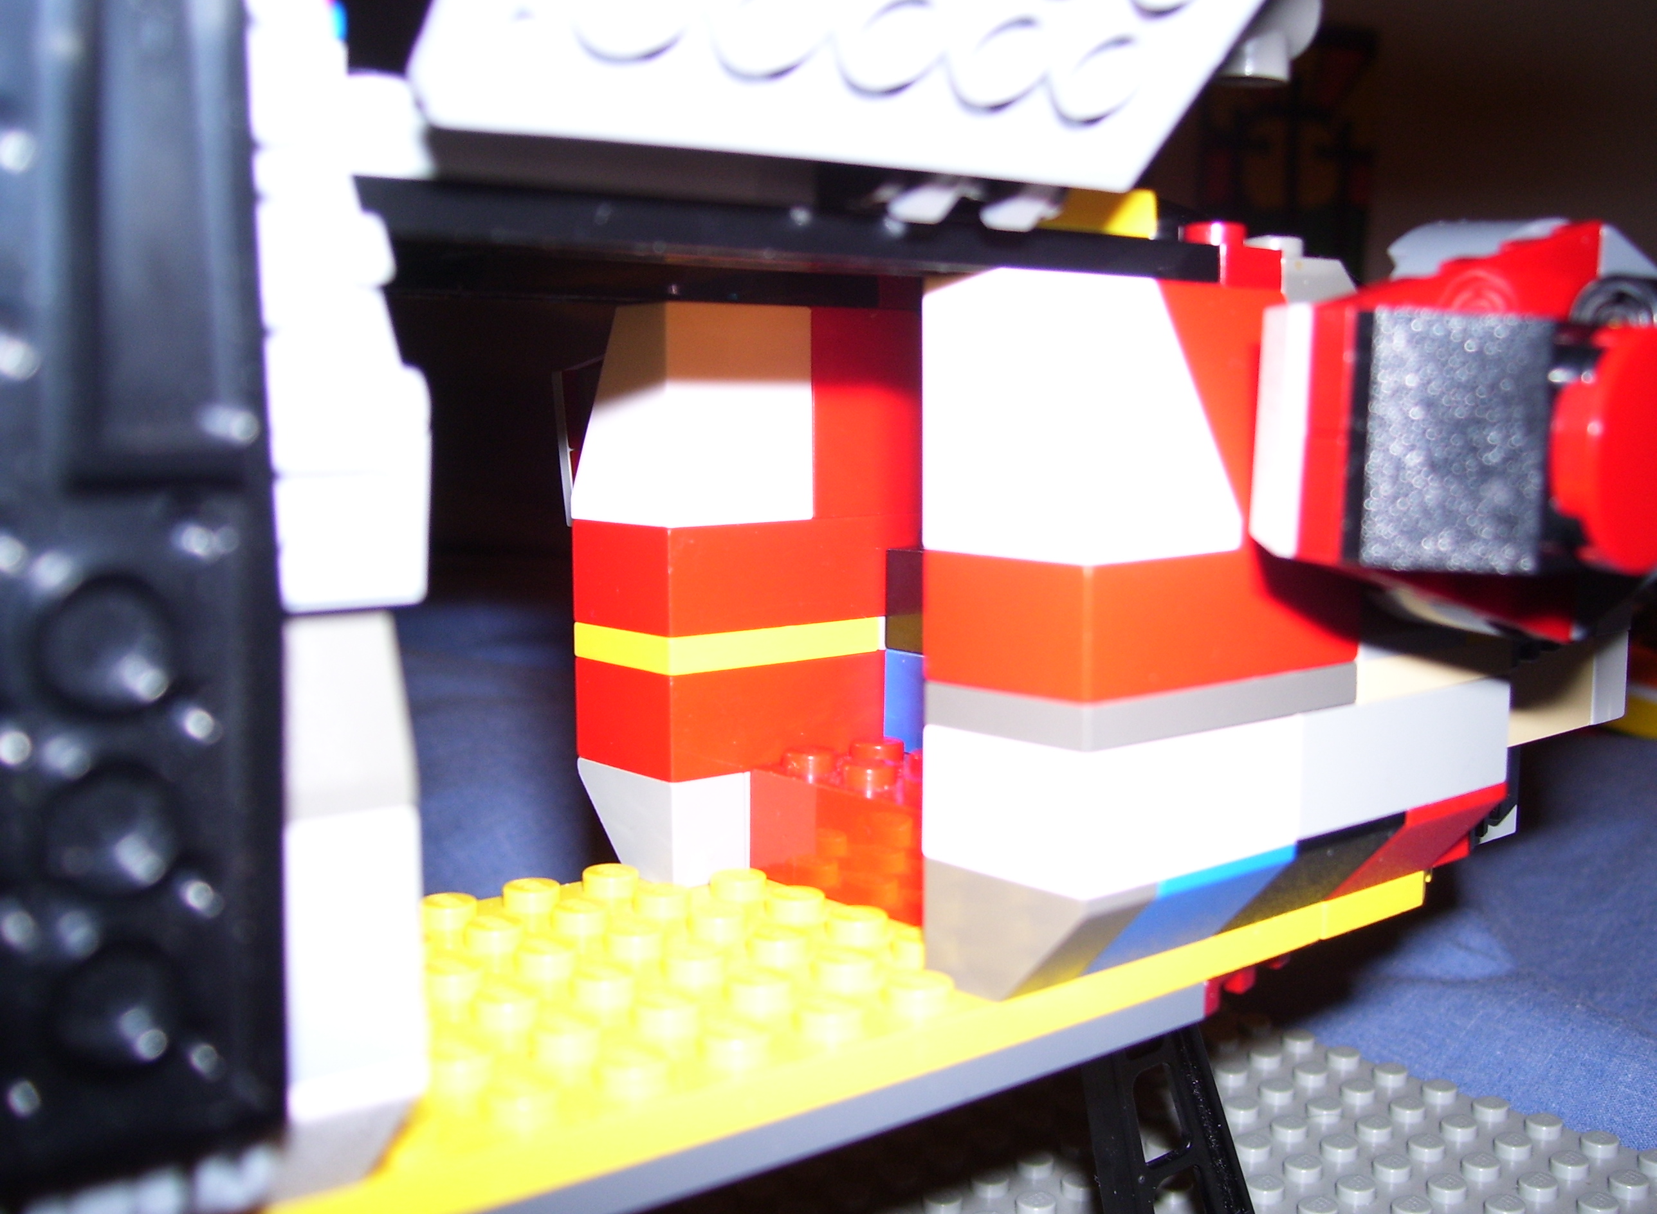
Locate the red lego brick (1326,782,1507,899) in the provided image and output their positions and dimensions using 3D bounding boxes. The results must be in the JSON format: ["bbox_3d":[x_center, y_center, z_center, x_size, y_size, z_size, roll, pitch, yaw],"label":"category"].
[{"bbox_3d":[0.049,0.020,0.158,0.016,0.010,0.016,-5,8,-40],"label":"red lego brick"}]

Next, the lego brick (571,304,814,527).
[{"bbox_3d":[-0.013,-0.018,0.164,0.016,0.020,0.016,-6,8,-40],"label":"lego brick"}]

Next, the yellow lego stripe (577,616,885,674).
[{"bbox_3d":[-0.010,0.003,0.169,0.024,0.003,0.016,-5,8,-40],"label":"yellow lego stripe"}]

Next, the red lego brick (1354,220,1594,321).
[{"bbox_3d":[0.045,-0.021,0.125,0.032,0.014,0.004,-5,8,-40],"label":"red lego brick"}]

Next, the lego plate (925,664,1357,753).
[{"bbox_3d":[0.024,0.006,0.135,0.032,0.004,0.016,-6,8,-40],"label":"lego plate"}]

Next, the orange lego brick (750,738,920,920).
[{"bbox_3d":[0.009,0.020,0.155,0.016,0.011,0.032,-6,8,-40],"label":"orange lego brick"}]

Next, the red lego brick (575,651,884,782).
[{"bbox_3d":[-0.010,0.009,0.170,0.024,0.010,0.016,-6,8,-40],"label":"red lego brick"}]

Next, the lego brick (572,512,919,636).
[{"bbox_3d":[-0.007,-0.004,0.171,0.032,0.010,0.016,-5,8,-40],"label":"lego brick"}]

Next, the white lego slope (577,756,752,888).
[{"bbox_3d":[-0.016,0.019,0.166,0.008,0.010,0.016,-6,8,-40],"label":"white lego slope"}]

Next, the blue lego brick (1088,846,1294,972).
[{"bbox_3d":[0.024,0.022,0.137,0.016,0.010,0.016,-6,8,-40],"label":"blue lego brick"}]

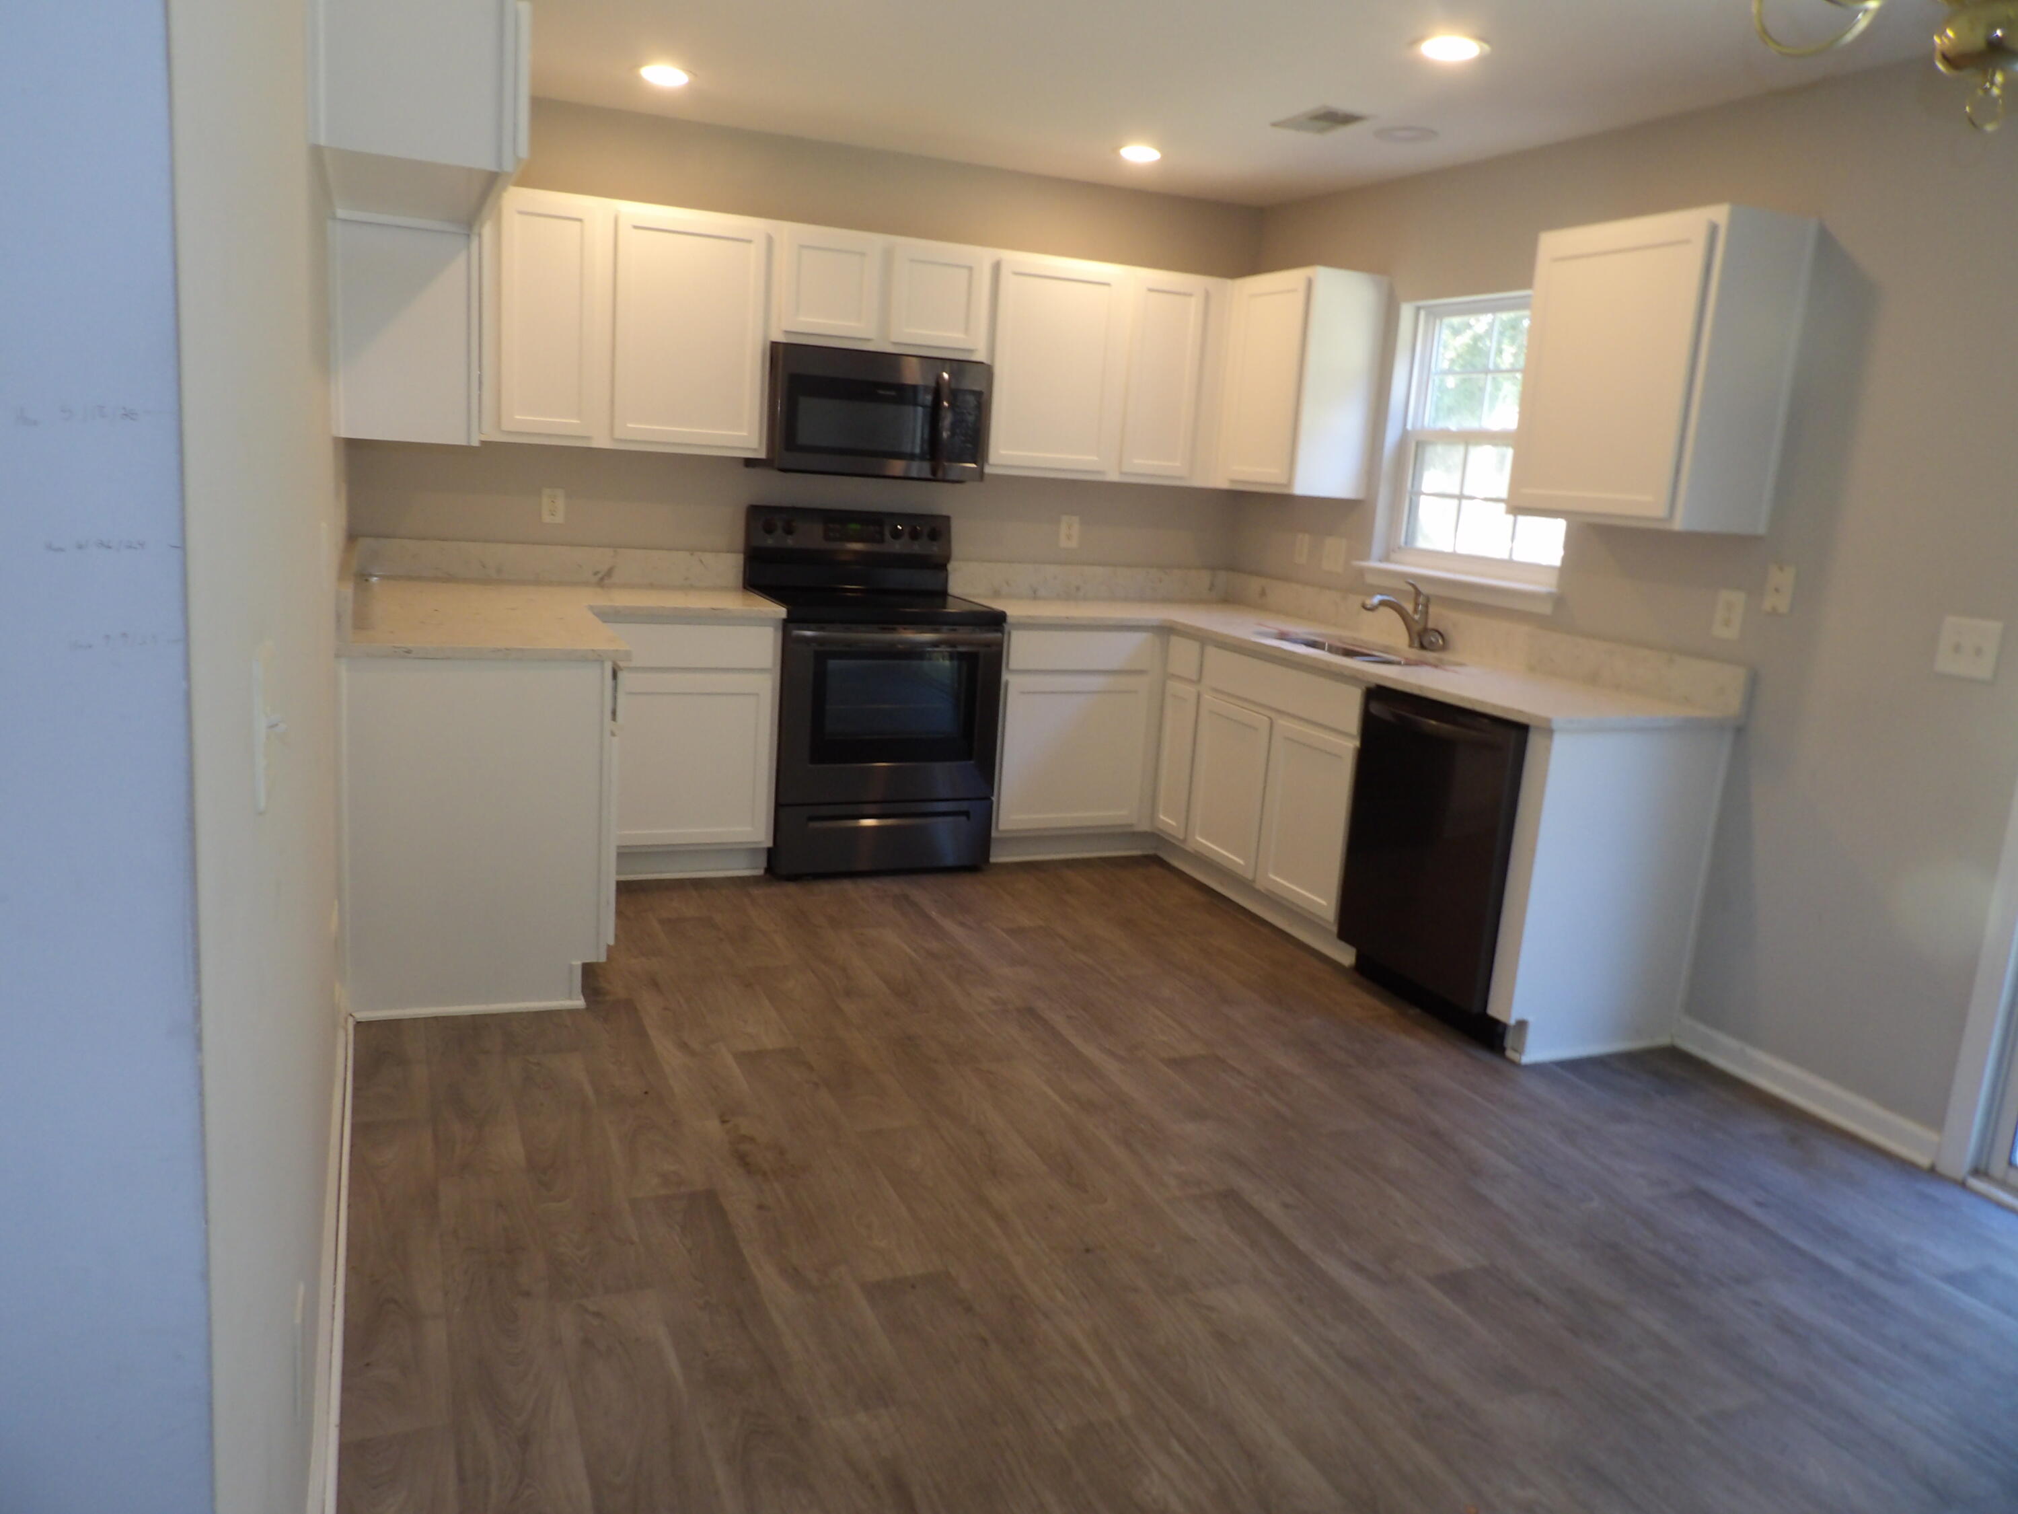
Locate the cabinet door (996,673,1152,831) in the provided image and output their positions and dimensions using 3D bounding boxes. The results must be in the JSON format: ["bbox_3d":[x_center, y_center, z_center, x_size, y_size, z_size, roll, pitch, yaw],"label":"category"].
[{"bbox_3d":[0.228,-0.014,4.988,0.546,0.546,0.020,-1,13,-23],"label":"cabinet door"}]

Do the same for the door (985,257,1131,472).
[{"bbox_3d":[0.183,-1.379,4.985,0.511,0.691,0.020,-1,13,-23],"label":"door"}]

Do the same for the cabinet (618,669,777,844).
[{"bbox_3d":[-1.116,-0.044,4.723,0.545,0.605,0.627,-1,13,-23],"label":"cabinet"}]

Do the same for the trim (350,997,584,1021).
[{"bbox_3d":[-1.327,0.622,3.458,0.535,0.023,0.020,-1,13,-24],"label":"trim"}]

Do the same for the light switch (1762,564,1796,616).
[{"bbox_3d":[1.929,-0.419,3.506,0.007,0.114,0.073,-1,13,-24],"label":"light switch"}]

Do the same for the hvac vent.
[{"bbox_3d":[0.907,-1.831,4.046,0.190,0.019,0.282,-1,13,-23],"label":"hvac vent"}]

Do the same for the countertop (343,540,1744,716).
[{"bbox_3d":[-0.103,-0.389,4.035,3.297,0.156,2.490,-1,13,-24],"label":"countertop"}]

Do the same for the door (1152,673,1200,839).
[{"bbox_3d":[0.602,0.014,4.997,0.020,0.544,0.214,-1,13,-23],"label":"door"}]

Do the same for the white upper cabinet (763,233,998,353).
[{"bbox_3d":[-0.467,-1.571,4.798,0.768,0.376,0.322,-1,13,-23],"label":"white upper cabinet"}]

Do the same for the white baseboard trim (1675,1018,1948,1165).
[{"bbox_3d":[1.935,0.812,3.454,0.016,0.095,0.713,-1,13,-23],"label":"white baseboard trim"}]

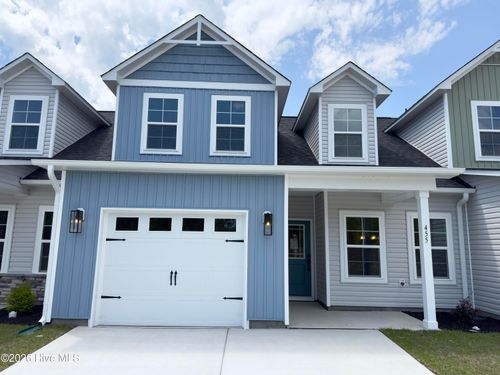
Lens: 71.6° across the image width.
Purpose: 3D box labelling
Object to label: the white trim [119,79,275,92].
[{"bbox_3d":[-1.417,-2.819,9.553,4.250,0.191,0.050,1,-9,-2],"label":"white trim"}]

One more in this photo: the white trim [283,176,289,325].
[{"bbox_3d":[0.707,1.168,6.711,0.071,2.859,0.080,1,-9,-2],"label":"white trim"}]

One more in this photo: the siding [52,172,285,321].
[{"bbox_3d":[-1.466,1.086,6.654,4.286,2.764,0.140,1,-9,-2],"label":"siding"}]

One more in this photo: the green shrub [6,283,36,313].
[{"bbox_3d":[-4.978,2.387,7.554,0.540,0.595,0.560,1,-9,-2],"label":"green shrub"}]

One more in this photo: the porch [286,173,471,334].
[{"bbox_3d":[2.417,1.298,7.508,3.510,3.020,2.350,1,-9,-2],"label":"porch"}]

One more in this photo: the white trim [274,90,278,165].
[{"bbox_3d":[0.726,-1.628,9.509,0.077,2.102,0.080,1,-9,-2],"label":"white trim"}]

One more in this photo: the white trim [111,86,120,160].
[{"bbox_3d":[-3.586,-1.730,9.365,0.073,2.093,0.080,1,-9,-2],"label":"white trim"}]

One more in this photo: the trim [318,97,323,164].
[{"bbox_3d":[1.947,-1.572,9.596,0.073,1.922,0.080,1,-9,-2],"label":"trim"}]

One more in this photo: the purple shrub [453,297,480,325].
[{"bbox_3d":[4.672,2.614,7.490,0.540,0.480,0.520,1,-9,-2],"label":"purple shrub"}]

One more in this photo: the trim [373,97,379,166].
[{"bbox_3d":[3.507,-1.578,9.654,0.069,1.972,0.080,1,-9,-2],"label":"trim"}]

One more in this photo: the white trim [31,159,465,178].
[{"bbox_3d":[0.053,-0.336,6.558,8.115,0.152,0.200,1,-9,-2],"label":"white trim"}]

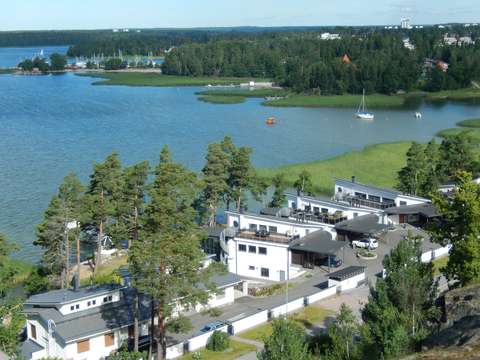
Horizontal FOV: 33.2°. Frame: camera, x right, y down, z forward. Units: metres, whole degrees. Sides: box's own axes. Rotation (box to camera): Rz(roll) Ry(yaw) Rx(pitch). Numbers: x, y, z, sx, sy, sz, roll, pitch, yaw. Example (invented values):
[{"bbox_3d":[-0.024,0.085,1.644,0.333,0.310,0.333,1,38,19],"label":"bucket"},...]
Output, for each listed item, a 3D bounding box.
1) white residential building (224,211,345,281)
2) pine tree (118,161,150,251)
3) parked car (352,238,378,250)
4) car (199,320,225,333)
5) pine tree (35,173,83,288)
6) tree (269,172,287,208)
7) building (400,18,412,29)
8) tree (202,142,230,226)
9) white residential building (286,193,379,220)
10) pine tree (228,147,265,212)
[{"bbox_3d":[7.200,11.070,136.000,18.000,9.300,10.500,6,12,27],"label":"white residential building"},{"bbox_3d":[-20.500,5.040,156.130,6.080,17.900,6.080,0,11,0],"label":"pine tree"},{"bbox_3d":[22.860,11.840,146.490,4.500,1.500,1.800,7,13,31],"label":"parked car"},{"bbox_3d":[-4.050,19.850,106.730,1.800,1.480,4.500,10,14,42],"label":"car"},{"bbox_3d":[-28.850,8.300,130.410,7.560,19.400,7.560,0,11,0],"label":"pine tree"},{"bbox_3d":[8.830,3.410,188.400,4.240,10.550,4.240,0,11,0],"label":"tree"},{"bbox_3d":[454.060,-426.710,2200.000,22.000,36.000,20.000,4,11,20],"label":"building"},{"bbox_3d":[-5.280,1.570,171.570,6.250,19.400,6.250,0,11,0],"label":"tree"},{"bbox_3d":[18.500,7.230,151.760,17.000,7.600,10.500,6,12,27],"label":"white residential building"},{"bbox_3d":[1.220,1.480,176.090,7.510,17.900,7.510,0,11,0],"label":"pine tree"}]

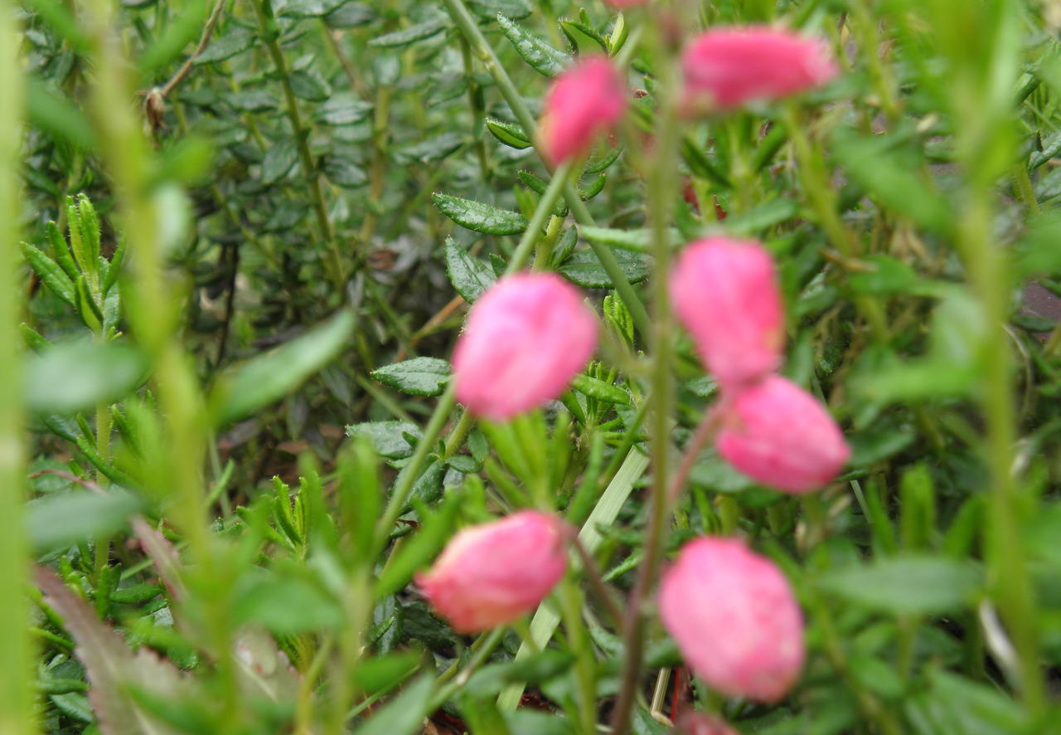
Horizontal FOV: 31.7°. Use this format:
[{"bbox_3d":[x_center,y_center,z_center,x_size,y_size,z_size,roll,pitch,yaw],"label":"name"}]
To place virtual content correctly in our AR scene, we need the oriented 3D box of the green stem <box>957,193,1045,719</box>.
[{"bbox_3d":[0.045,0.009,0.180,0.003,0.053,0.003,-6,19,0],"label":"green stem"}]

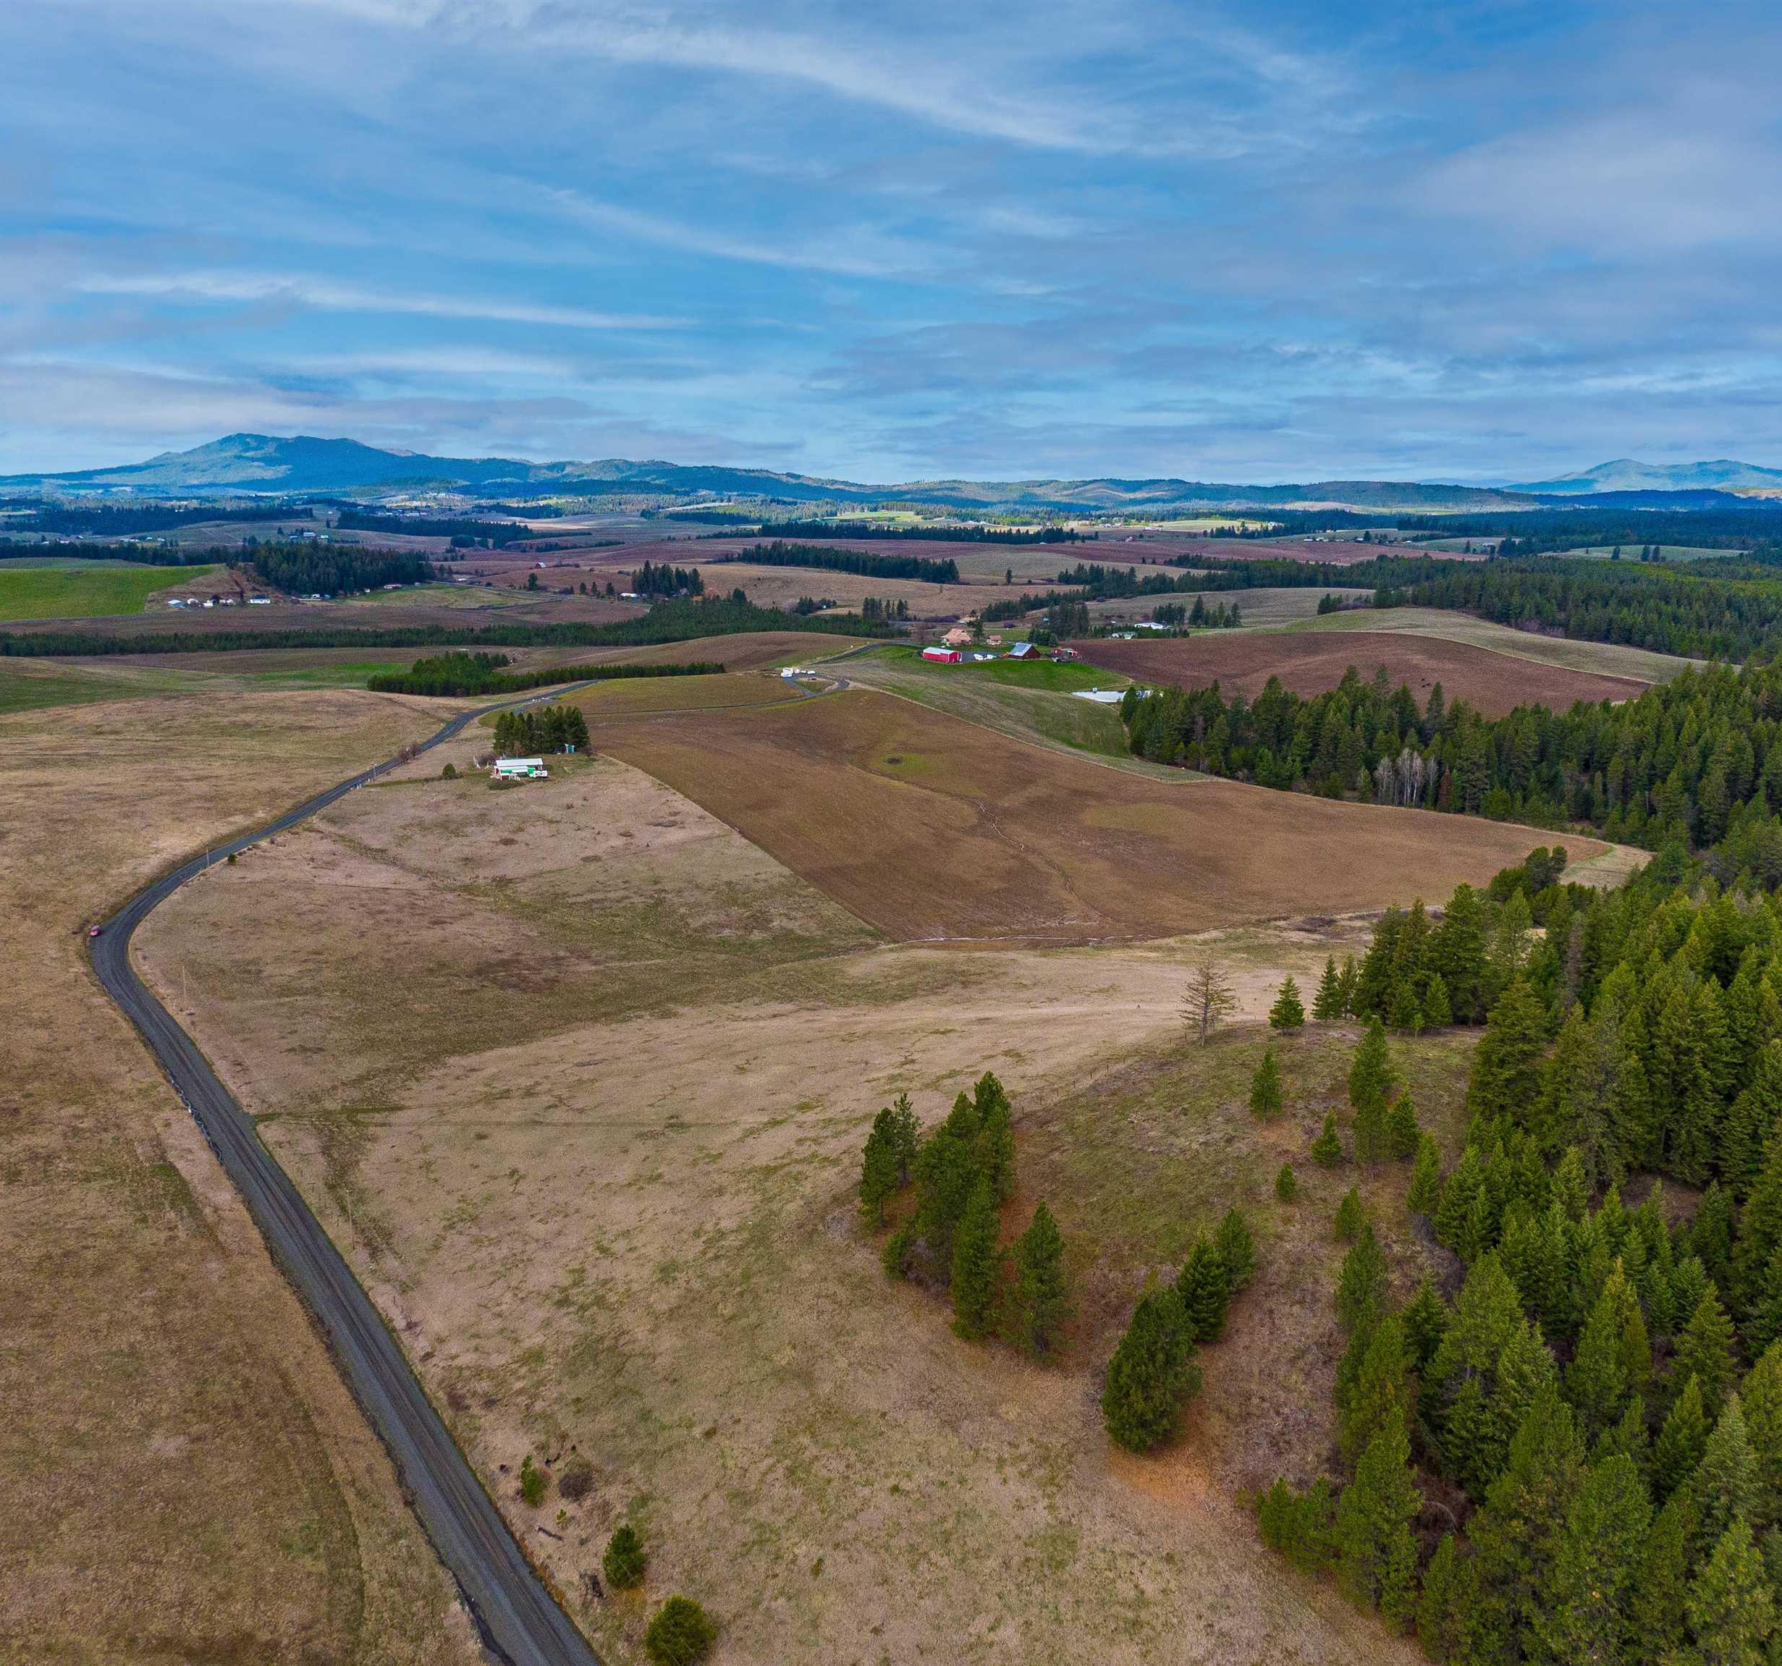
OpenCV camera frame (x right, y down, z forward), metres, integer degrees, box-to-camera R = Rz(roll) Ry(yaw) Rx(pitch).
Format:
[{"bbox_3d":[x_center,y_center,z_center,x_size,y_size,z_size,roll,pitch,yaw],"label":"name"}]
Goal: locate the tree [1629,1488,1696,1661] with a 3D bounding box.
[{"bbox_3d":[54.150,53.360,108.190,4.610,16.710,4.610,0,13,0],"label":"tree"}]

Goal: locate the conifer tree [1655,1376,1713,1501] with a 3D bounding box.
[{"bbox_3d":[87.190,66.870,169.030,6.290,16.470,6.290,0,12,0],"label":"conifer tree"}]

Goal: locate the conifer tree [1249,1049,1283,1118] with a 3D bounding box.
[{"bbox_3d":[60.630,40.520,248.560,5.180,11.610,5.180,0,12,0],"label":"conifer tree"}]

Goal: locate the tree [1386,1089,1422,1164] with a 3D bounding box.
[{"bbox_3d":[79.080,45.200,237.070,5.340,11.430,5.340,0,12,0],"label":"tree"}]

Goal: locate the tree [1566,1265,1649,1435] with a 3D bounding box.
[{"bbox_3d":[82.660,60.190,177.790,8.620,23.740,8.620,0,12,0],"label":"tree"}]

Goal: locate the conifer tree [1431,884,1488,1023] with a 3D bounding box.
[{"bbox_3d":[86.430,18.470,234.470,8.460,21.770,8.460,0,13,0],"label":"conifer tree"}]

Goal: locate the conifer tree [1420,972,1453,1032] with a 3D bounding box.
[{"bbox_3d":[82.130,25.390,232.030,4.820,9.340,4.820,0,13,0],"label":"conifer tree"}]

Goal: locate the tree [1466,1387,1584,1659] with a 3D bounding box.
[{"bbox_3d":[45.610,49.880,110.840,8.360,22.330,8.360,0,13,0],"label":"tree"}]

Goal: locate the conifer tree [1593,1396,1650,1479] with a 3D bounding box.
[{"bbox_3d":[80.870,67.480,167.770,5.480,13.820,5.480,0,12,0],"label":"conifer tree"}]

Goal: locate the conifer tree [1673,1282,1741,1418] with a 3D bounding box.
[{"bbox_3d":[76.010,48.090,143.460,6.120,13.610,6.120,0,13,0],"label":"conifer tree"}]

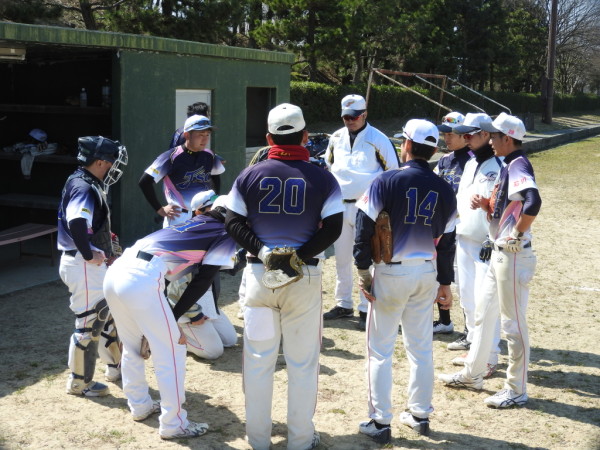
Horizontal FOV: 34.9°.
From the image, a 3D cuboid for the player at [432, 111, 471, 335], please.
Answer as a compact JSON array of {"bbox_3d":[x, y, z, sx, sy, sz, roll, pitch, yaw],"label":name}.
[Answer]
[{"bbox_3d":[1.225,0.029,7.126,0.380,1.740,0.500,-7,11,-41],"label":"player"}]

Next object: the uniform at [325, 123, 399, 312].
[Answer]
[{"bbox_3d":[0.473,-0.052,7.646,0.580,1.470,0.380,4,9,22],"label":"uniform"}]

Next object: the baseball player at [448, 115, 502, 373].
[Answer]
[{"bbox_3d":[1.263,0.122,6.445,0.430,1.750,0.500,-4,9,-28],"label":"baseball player"}]

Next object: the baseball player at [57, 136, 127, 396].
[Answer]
[{"bbox_3d":[-1.304,0.228,5.986,0.470,1.600,0.520,-1,8,-14],"label":"baseball player"}]

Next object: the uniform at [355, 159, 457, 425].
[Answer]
[{"bbox_3d":[0.573,0.366,5.216,0.540,1.420,0.340,-4,9,-28],"label":"uniform"}]

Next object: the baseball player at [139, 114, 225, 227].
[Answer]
[{"bbox_3d":[-0.933,-0.023,7.480,0.600,1.680,0.380,-4,9,-28],"label":"baseball player"}]

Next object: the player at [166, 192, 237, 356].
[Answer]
[{"bbox_3d":[-0.737,0.314,6.916,0.580,1.180,0.500,4,9,22],"label":"player"}]

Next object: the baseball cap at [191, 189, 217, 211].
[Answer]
[{"bbox_3d":[-0.684,-0.177,6.900,0.250,0.140,0.180,20,13,12],"label":"baseball cap"}]

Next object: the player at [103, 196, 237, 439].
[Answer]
[{"bbox_3d":[-0.757,0.489,5.461,0.820,1.250,0.480,-4,9,-30],"label":"player"}]

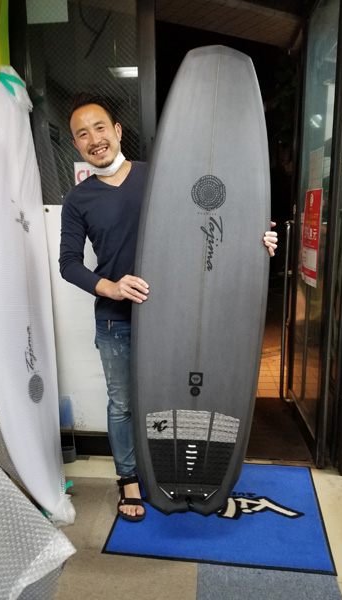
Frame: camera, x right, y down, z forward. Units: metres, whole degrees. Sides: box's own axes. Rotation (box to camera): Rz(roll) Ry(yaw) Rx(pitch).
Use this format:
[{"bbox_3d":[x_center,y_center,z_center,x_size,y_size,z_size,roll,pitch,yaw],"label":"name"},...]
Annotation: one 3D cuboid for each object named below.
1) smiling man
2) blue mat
[{"bbox_3d":[-0.019,0.092,1.867,0.860,1.745,0.440,-1,10,0],"label":"smiling man"},{"bbox_3d":[0.231,0.935,2.064,0.890,0.012,0.735,1,11,9],"label":"blue mat"}]

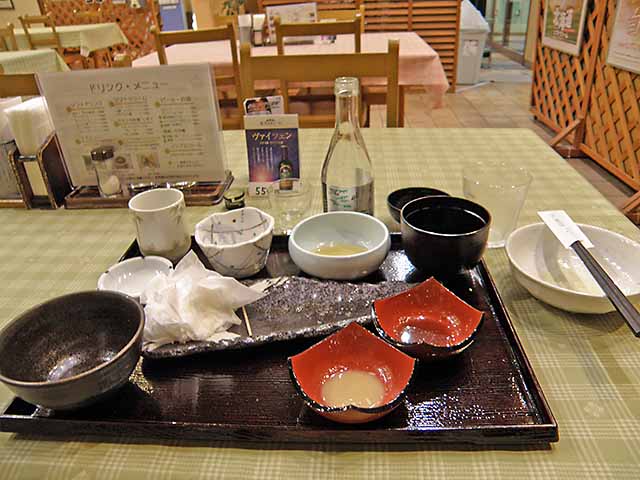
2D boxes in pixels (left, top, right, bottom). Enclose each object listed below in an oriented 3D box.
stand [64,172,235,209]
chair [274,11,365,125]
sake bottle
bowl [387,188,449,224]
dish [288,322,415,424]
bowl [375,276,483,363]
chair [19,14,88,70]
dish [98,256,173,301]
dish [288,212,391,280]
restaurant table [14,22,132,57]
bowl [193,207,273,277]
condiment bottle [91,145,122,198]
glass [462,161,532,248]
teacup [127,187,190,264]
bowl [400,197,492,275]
[{"bbox_3d":[-0.304,-0.094,0.869,0.275,0.033,0.117,0,28,5],"label":"stand"},{"bbox_3d":[0.010,-0.631,2.325,0.385,0.840,0.460,0,30,3],"label":"chair"},{"bbox_3d":[0.036,-0.101,0.617,0.070,0.204,0.070,0,30,3],"label":"sake bottle"},{"bbox_3d":[0.154,-0.048,0.745,0.100,0.037,0.100,0,28,5],"label":"bowl"},{"bbox_3d":[0.025,0.112,0.379,0.083,0.047,0.083,-25,37,-35],"label":"dish"},{"bbox_3d":[0.103,0.082,0.466,0.088,0.045,0.088,-17,31,-25],"label":"bowl"},{"bbox_3d":[-2.768,-1.938,5.161,0.410,0.850,0.480,0,28,5],"label":"chair"},{"bbox_3d":[-0.212,0.052,0.566,0.087,0.024,0.087,-2,28,1],"label":"dish"},{"bbox_3d":[0.025,0.009,0.605,0.126,0.044,0.126,0,28,5],"label":"dish"},{"bbox_3d":[-2.130,-1.285,3.764,1.120,0.700,0.780,0,30,3],"label":"restaurant table"},{"bbox_3d":[-0.103,0.008,0.602,0.099,0.056,0.099,-2,28,1],"label":"bowl"},{"bbox_3d":[-0.375,-0.118,0.844,0.042,0.085,0.042,0,28,5],"label":"condiment bottle"},{"bbox_3d":[0.221,-0.041,0.619,0.082,0.090,0.082,0,30,3],"label":"glass"},{"bbox_3d":[-0.209,-0.019,0.641,0.070,0.077,0.070,0,28,5],"label":"teacup"},{"bbox_3d":[0.144,-0.003,0.563,0.100,0.060,0.100,0,30,3],"label":"bowl"}]

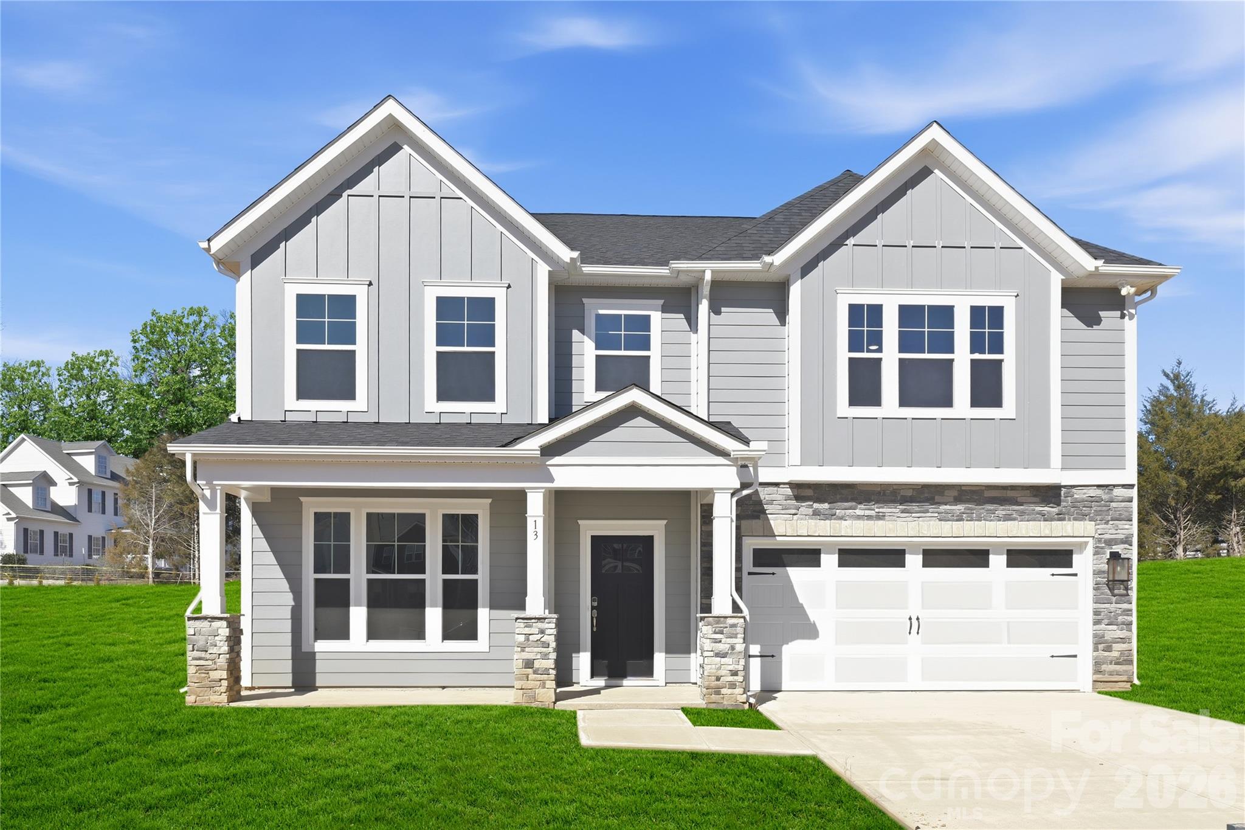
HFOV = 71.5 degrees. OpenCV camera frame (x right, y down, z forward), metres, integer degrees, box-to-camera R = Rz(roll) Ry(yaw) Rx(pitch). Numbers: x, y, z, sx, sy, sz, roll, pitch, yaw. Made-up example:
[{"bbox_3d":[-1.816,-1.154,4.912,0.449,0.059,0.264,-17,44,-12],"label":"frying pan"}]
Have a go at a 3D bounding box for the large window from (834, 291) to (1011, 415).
[{"bbox_3d":[4.219,-0.844,11.991,2.531,1.768,0.100,0,0,-3],"label":"large window"}]

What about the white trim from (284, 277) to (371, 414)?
[{"bbox_3d":[-3.929,-0.912,11.473,1.135,1.746,0.070,0,0,-3],"label":"white trim"}]

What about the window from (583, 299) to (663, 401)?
[{"bbox_3d":[0.012,-0.917,12.330,1.161,1.501,0.070,0,0,-3],"label":"window"}]

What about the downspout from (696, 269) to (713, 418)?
[{"bbox_3d":[1.138,-0.967,11.930,0.195,2.068,0.320,0,0,-3],"label":"downspout"}]

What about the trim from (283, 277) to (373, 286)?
[{"bbox_3d":[-3.916,-1.766,11.464,1.161,0.116,0.070,0,0,-3],"label":"trim"}]

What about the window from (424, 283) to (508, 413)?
[{"bbox_3d":[-2.095,-0.892,11.574,1.099,1.732,0.100,0,0,-3],"label":"window"}]

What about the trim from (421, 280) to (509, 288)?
[{"bbox_3d":[-2.097,-1.749,11.544,1.157,0.111,0.070,0,0,-3],"label":"trim"}]

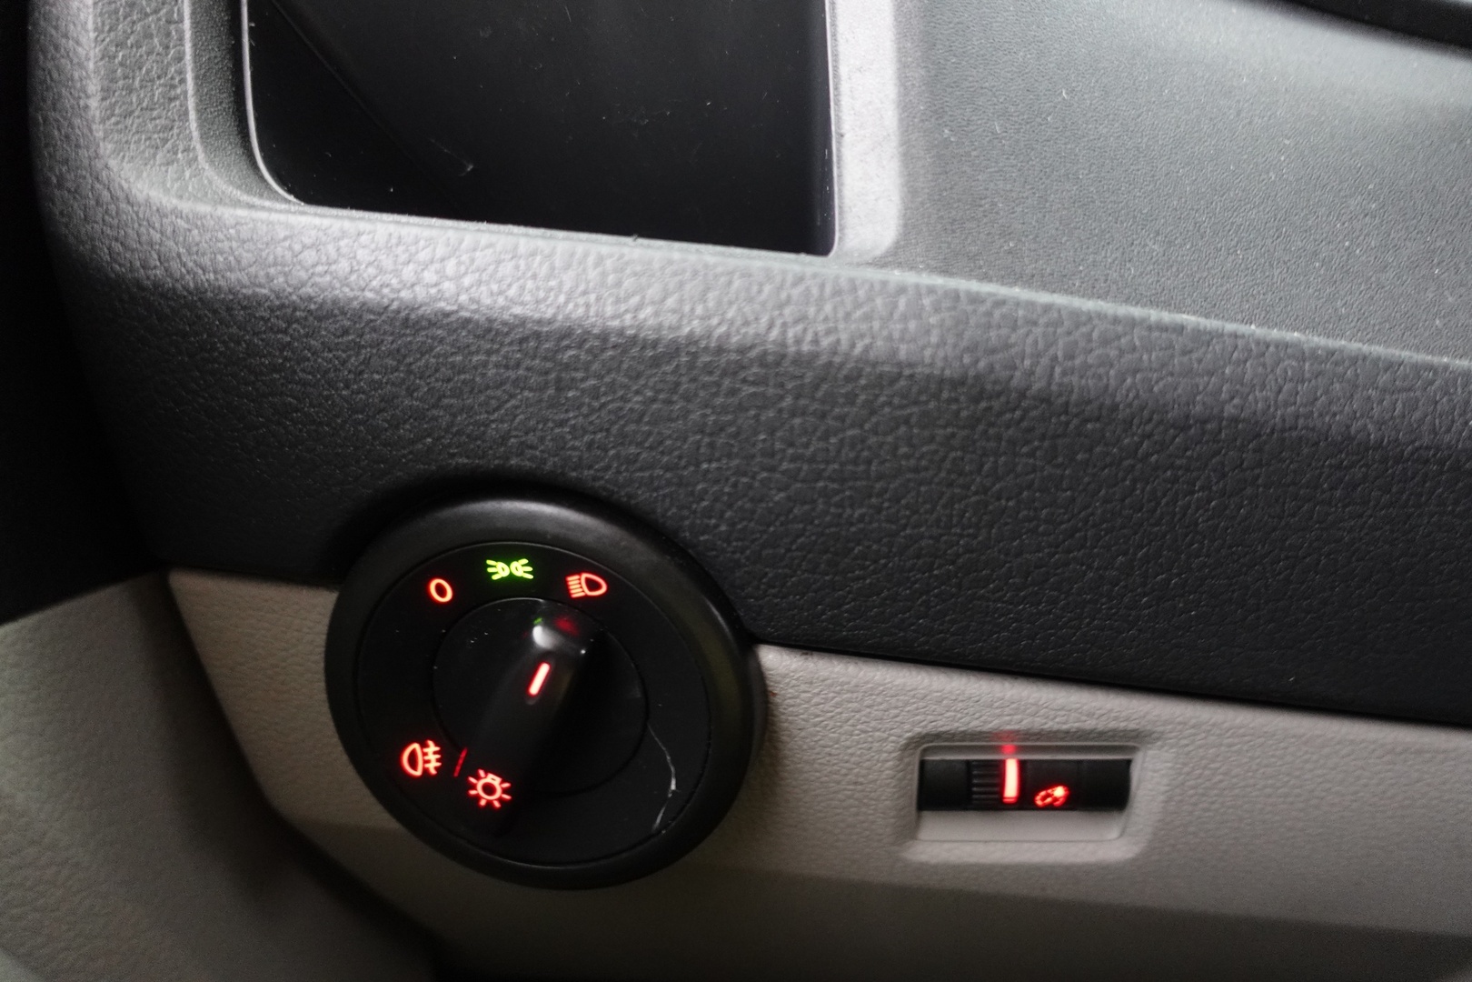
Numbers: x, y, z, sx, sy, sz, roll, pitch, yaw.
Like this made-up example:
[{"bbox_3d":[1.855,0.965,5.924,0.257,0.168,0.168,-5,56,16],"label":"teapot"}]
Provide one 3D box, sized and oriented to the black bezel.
[{"bbox_3d":[-0.037,0.040,0.172,0.079,0.079,0.022,-1,17,8],"label":"black bezel"}]

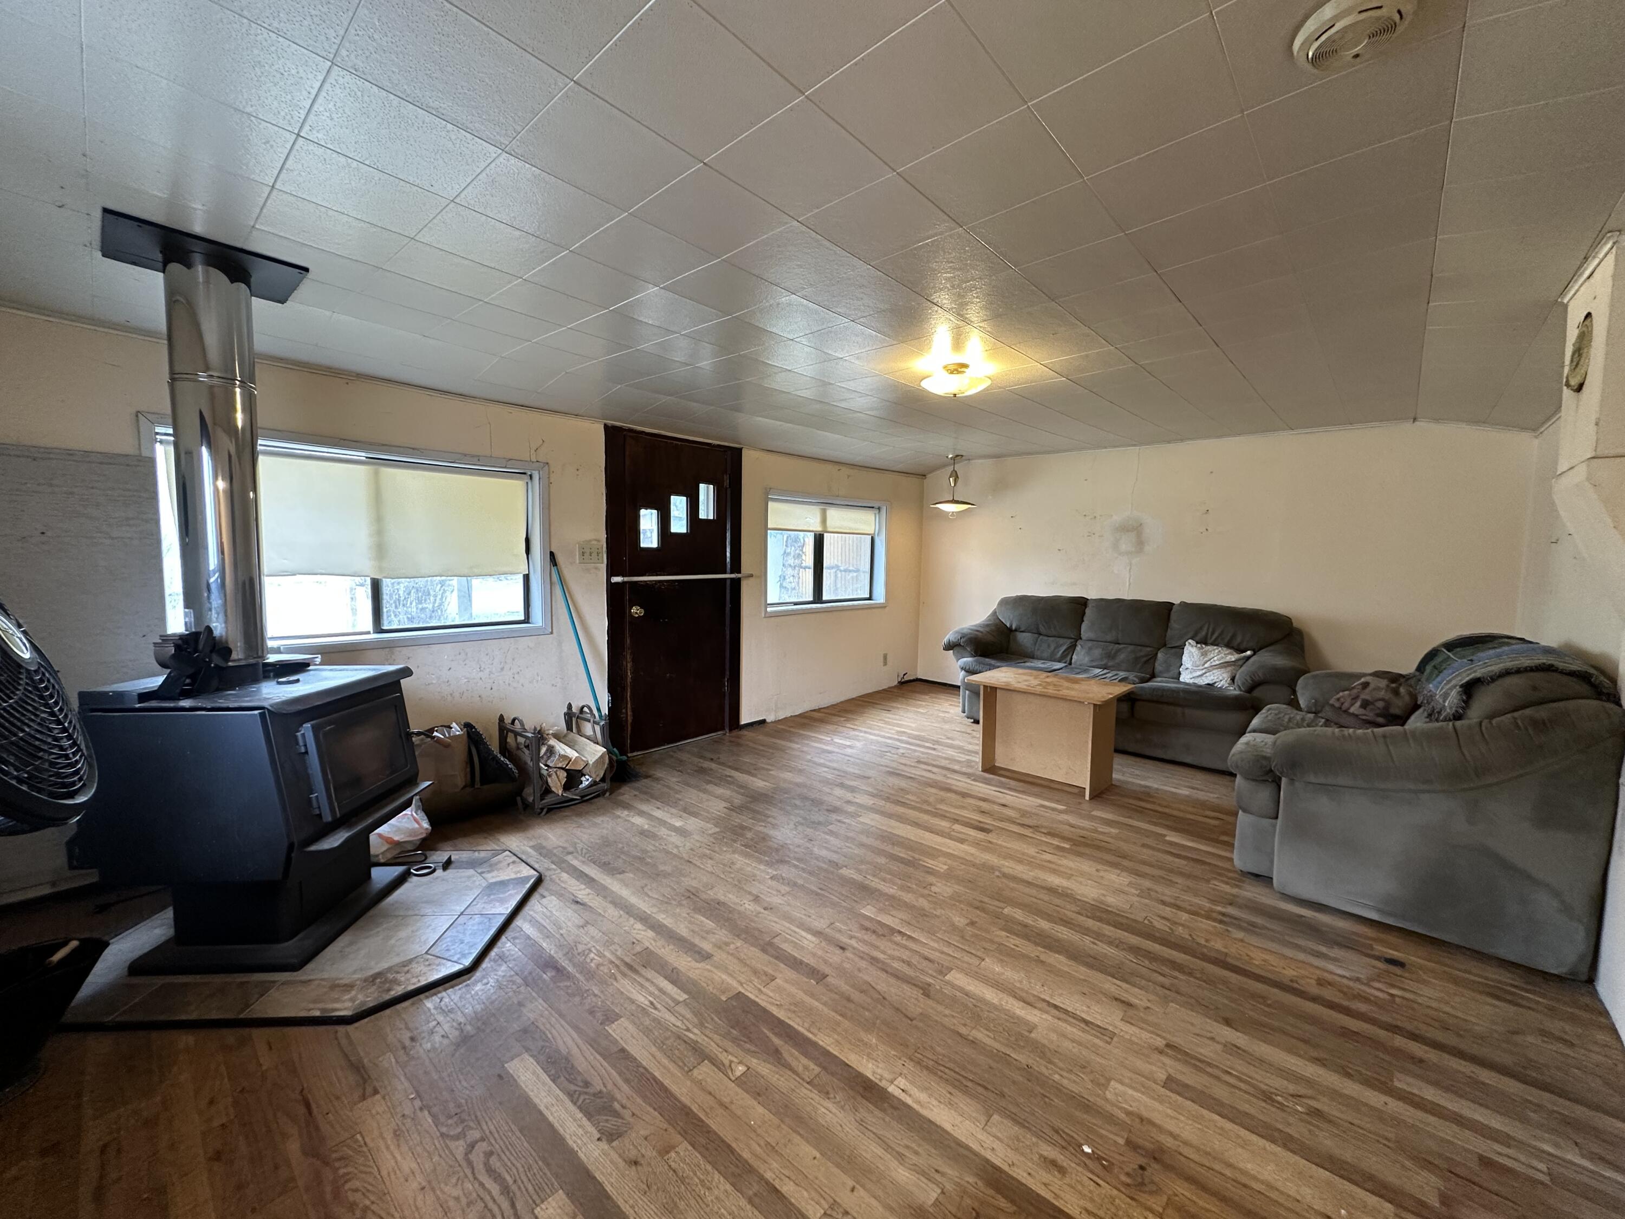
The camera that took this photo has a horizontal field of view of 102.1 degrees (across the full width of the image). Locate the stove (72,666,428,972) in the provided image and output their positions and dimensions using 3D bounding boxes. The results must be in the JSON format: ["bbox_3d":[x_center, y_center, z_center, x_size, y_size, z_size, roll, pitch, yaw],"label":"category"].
[{"bbox_3d":[-1.705,0.610,2.118,0.740,0.800,0.650,1,5,-2],"label":"stove"}]

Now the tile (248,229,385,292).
[{"bbox_3d":[-1.561,-1.081,2.037,0.300,0.020,0.300,6,5,42],"label":"tile"}]

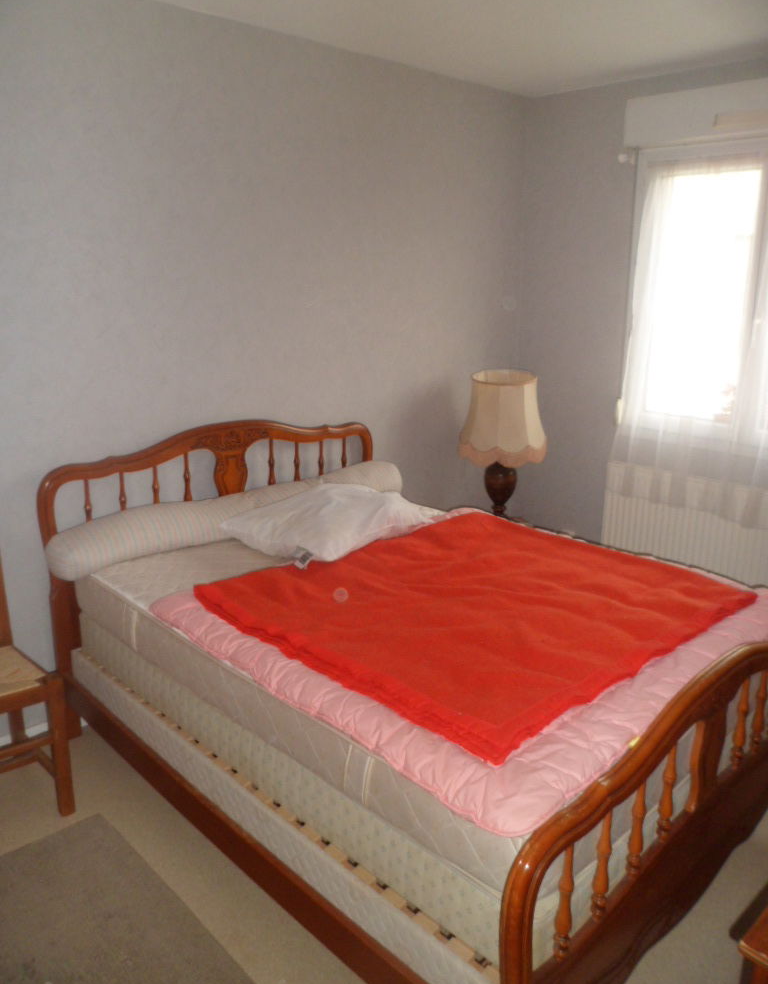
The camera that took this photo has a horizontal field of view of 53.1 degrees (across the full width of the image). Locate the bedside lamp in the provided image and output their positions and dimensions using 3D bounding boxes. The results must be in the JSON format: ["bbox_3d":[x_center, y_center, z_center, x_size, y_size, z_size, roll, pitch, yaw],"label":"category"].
[{"bbox_3d":[0.563,-0.199,3.750,0.428,0.716,0.428,0,15,0],"label":"bedside lamp"}]

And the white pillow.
[{"bbox_3d":[-0.199,0.076,2.966,0.657,0.159,0.497,-14,21,-43],"label":"white pillow"}]

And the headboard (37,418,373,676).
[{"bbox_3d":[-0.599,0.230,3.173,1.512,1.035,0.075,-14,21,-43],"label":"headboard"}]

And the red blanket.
[{"bbox_3d":[0.273,0.305,2.288,1.214,0.060,1.134,-14,20,-41],"label":"red blanket"}]

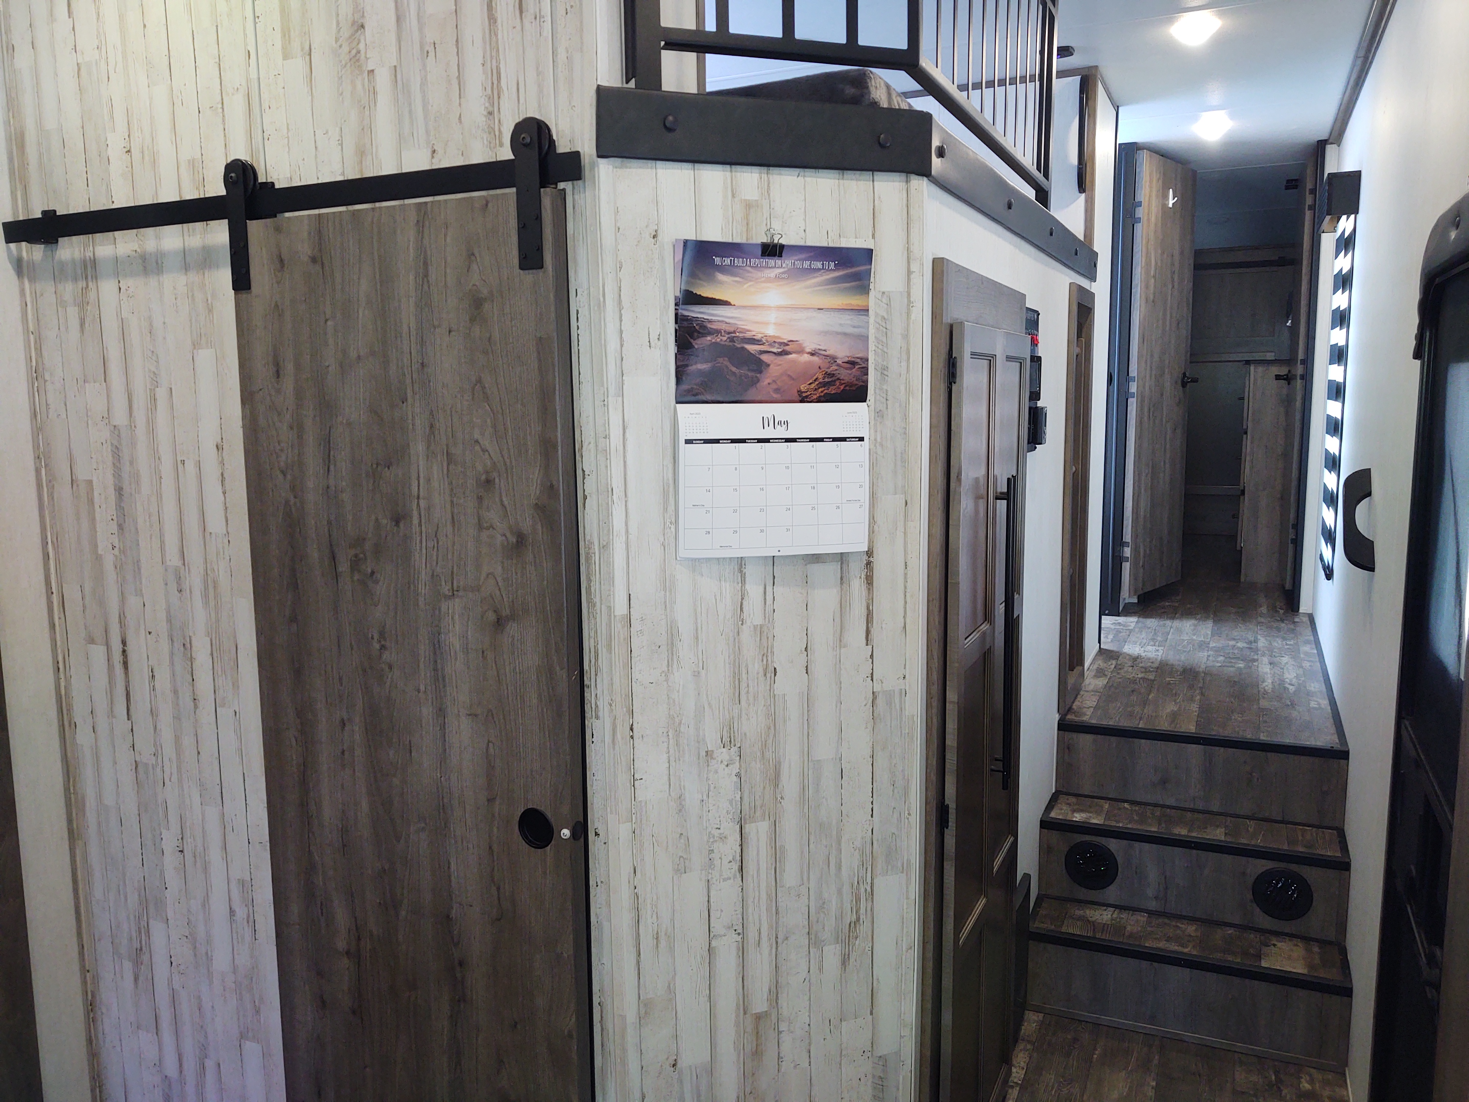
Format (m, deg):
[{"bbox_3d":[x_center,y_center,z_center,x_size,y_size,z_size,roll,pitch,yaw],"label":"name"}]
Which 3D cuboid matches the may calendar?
[{"bbox_3d":[0.057,-0.209,1.613,0.284,0.434,0.014,-3,8,-19],"label":"may calendar"}]

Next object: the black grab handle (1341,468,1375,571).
[{"bbox_3d":[1.419,-0.071,2.611,0.059,0.026,0.304,3,49,24],"label":"black grab handle"}]

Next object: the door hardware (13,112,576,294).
[{"bbox_3d":[-0.715,-0.488,1.721,1.160,0.190,0.069,3,9,25],"label":"door hardware"}]

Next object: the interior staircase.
[{"bbox_3d":[1.143,0.811,2.882,0.705,0.625,0.505,3,9,24],"label":"interior staircase"}]

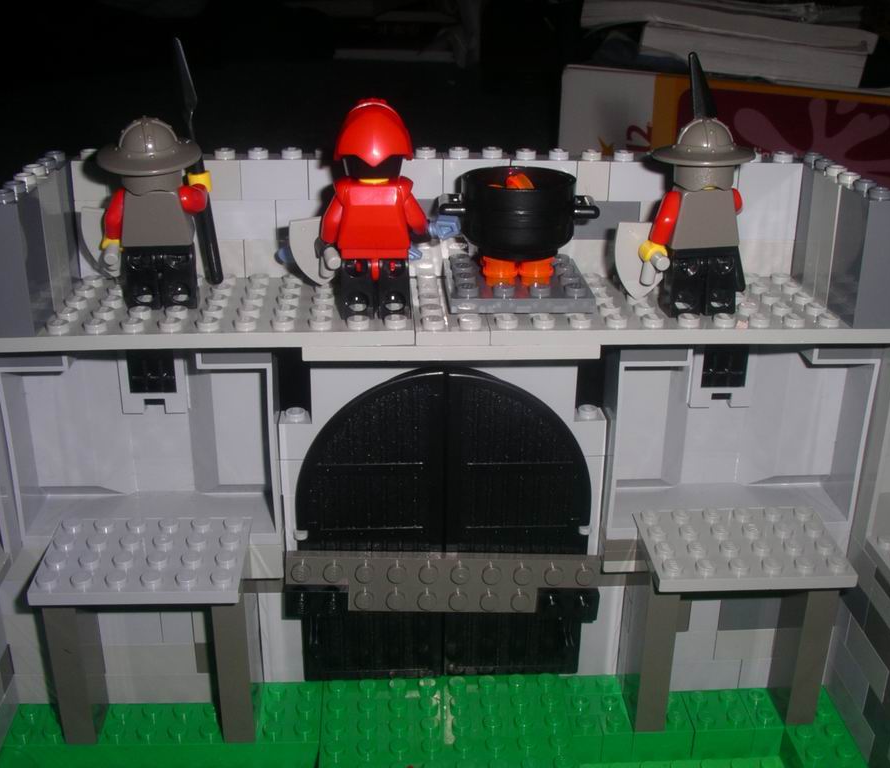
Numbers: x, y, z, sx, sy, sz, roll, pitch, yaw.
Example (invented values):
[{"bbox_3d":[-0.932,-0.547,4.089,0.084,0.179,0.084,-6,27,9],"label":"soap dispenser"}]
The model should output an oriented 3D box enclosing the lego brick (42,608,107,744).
[{"bbox_3d":[-0.089,0.065,0.261,0.008,0.048,0.008,-1,22,-3],"label":"lego brick"}]

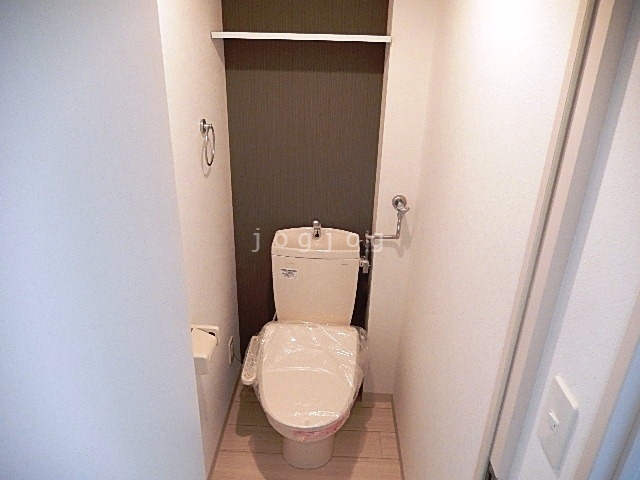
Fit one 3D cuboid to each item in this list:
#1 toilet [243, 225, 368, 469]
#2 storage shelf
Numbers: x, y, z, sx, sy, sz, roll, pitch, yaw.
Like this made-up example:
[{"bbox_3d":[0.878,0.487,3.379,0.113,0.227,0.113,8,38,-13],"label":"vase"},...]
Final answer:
[{"bbox_3d":[-0.053,0.474,1.934,0.485,0.878,0.800,2,23,2],"label":"toilet"},{"bbox_3d":[-0.063,-0.770,1.755,0.653,0.021,0.175,2,24,2],"label":"storage shelf"}]

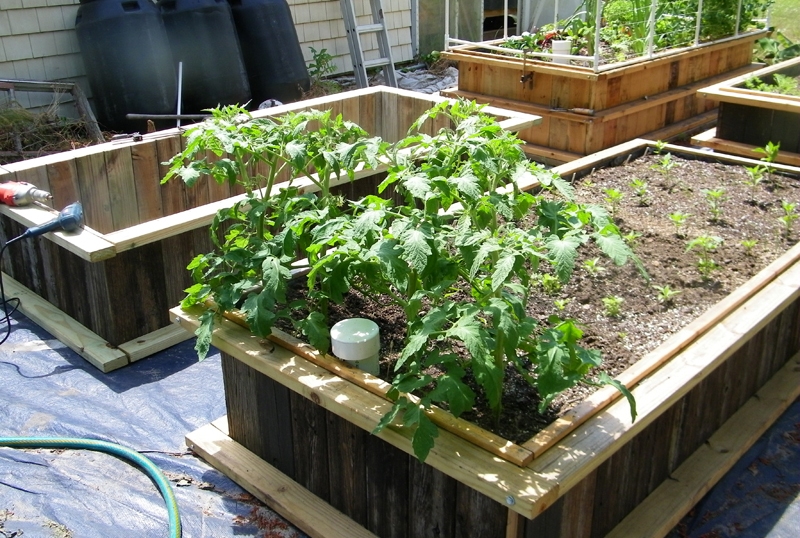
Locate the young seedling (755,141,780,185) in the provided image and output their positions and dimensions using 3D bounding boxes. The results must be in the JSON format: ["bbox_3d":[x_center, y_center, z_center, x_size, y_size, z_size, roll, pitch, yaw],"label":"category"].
[{"bbox_3d":[1.560,-0.445,3.419,0.111,0.165,0.105,10,25,23],"label":"young seedling"}]

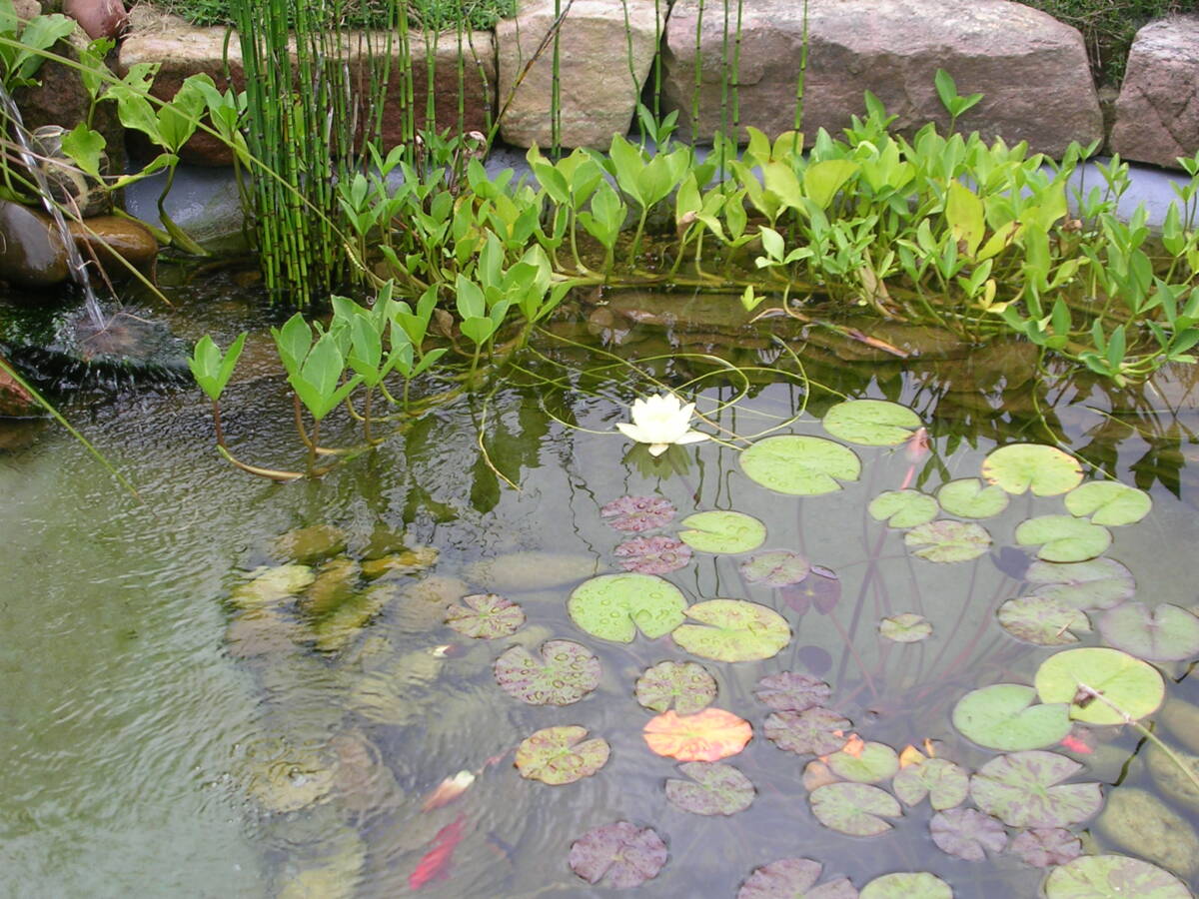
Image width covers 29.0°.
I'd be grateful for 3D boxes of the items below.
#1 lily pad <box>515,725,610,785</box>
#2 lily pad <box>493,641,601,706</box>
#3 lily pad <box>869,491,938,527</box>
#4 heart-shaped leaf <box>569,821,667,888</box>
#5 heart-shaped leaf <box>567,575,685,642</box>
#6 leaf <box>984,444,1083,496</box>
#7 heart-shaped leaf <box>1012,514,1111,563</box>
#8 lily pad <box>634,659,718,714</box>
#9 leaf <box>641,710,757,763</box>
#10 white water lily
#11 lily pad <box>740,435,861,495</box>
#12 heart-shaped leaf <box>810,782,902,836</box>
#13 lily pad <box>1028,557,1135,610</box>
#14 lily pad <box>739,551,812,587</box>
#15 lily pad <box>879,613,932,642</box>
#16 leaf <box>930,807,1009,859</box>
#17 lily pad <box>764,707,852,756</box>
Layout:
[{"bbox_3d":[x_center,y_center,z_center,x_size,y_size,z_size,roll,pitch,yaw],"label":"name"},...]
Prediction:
[{"bbox_3d":[-0.037,0.296,2.256,0.096,0.012,0.085,-22,37,-34],"label":"lily pad"},{"bbox_3d":[-0.051,0.227,2.375,0.109,0.014,0.116,0,30,0],"label":"lily pad"},{"bbox_3d":[0.348,0.065,2.658,0.074,0.012,0.090,23,37,34],"label":"lily pad"},{"bbox_3d":[0.017,0.369,2.127,0.089,0.014,0.094,0,30,0],"label":"heart-shaped leaf"},{"bbox_3d":[0.032,0.167,2.481,0.127,0.012,0.131,0,30,0],"label":"heart-shaped leaf"},{"bbox_3d":[0.511,0.022,2.733,0.117,0.012,0.122,6,30,10],"label":"leaf"},{"bbox_3d":[0.548,0.105,2.739,0.119,0.012,0.100,-20,35,-31],"label":"heart-shaped leaf"},{"bbox_3d":[0.083,0.255,2.480,0.086,0.010,0.097,2,30,3],"label":"lily pad"},{"bbox_3d":[0.103,0.296,2.408,0.113,0.010,0.092,1,30,2],"label":"leaf"},{"bbox_3d":[0.075,-0.039,2.789,0.113,0.056,0.109,0,30,0],"label":"white water lily"},{"bbox_3d":[0.251,0.018,2.896,0.161,0.012,0.149,0,29,0],"label":"lily pad"},{"bbox_3d":[0.253,0.354,2.290,0.087,0.012,0.089,11,31,20],"label":"heart-shaped leaf"},{"bbox_3d":[0.550,0.153,2.659,0.128,0.010,0.113,-3,30,-6],"label":"lily pad"},{"bbox_3d":[0.203,0.138,2.685,0.074,0.010,0.084,23,37,35],"label":"lily pad"},{"bbox_3d":[0.340,0.198,2.573,0.060,0.012,0.054,-17,33,-28],"label":"lily pad"},{"bbox_3d":[0.360,0.376,2.267,0.072,0.010,0.081,-14,33,-23],"label":"leaf"},{"bbox_3d":[0.217,0.292,2.402,0.090,0.012,0.088,0,29,0],"label":"lily pad"}]

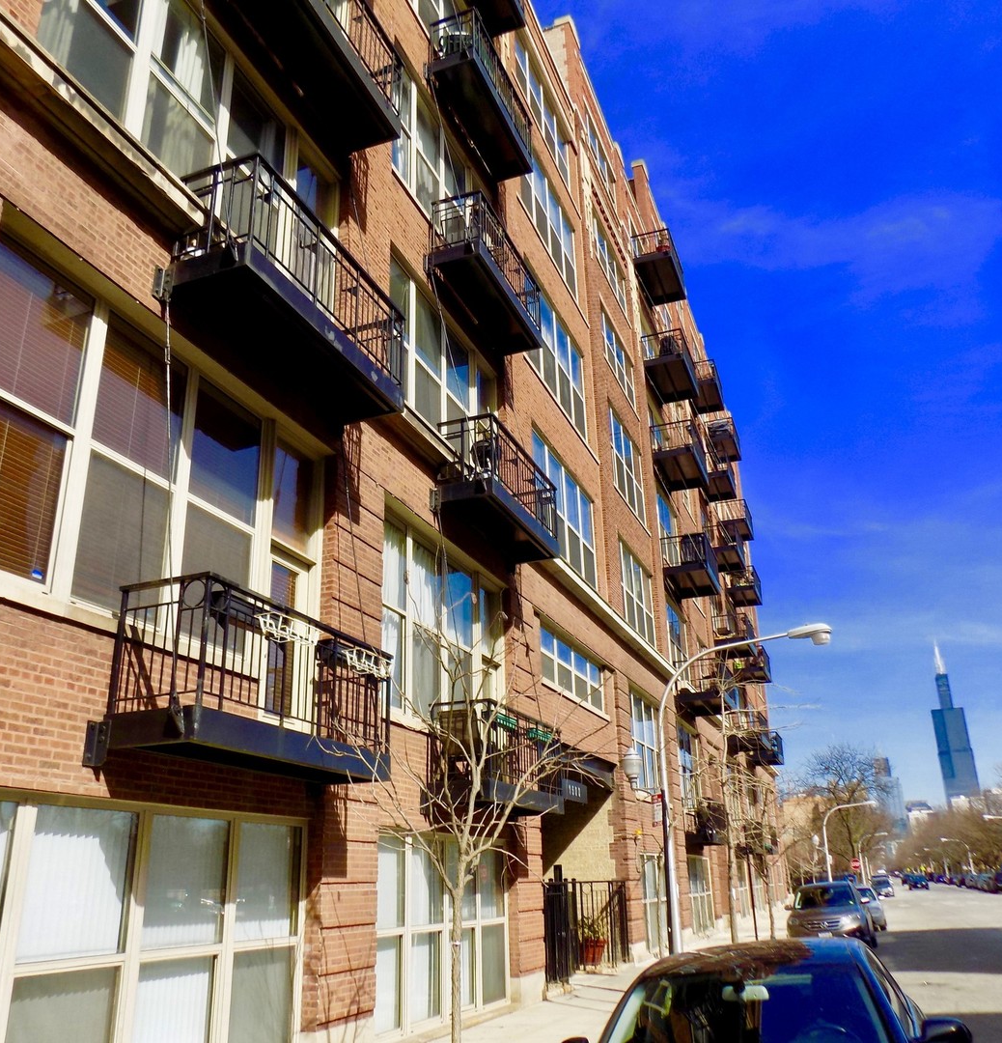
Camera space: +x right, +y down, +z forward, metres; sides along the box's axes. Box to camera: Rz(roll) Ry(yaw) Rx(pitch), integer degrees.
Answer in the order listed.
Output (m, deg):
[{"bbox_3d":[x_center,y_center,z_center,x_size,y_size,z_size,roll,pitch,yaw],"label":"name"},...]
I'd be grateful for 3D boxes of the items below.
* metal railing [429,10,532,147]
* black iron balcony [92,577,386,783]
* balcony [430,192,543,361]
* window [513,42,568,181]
[{"bbox_3d":[-0.306,-8.309,18.107,0.877,1.000,3.140,-10,-23,19],"label":"metal railing"},{"bbox_3d":[-2.073,1.577,8.393,0.844,1.282,3.082,-9,-23,19],"label":"black iron balcony"},{"bbox_3d":[-0.167,-4.332,16.602,0.844,1.282,3.082,-9,-23,19],"label":"balcony"},{"bbox_3d":[1.091,-10.683,24.112,0.170,2.150,4.400,-10,-23,19],"label":"window"}]

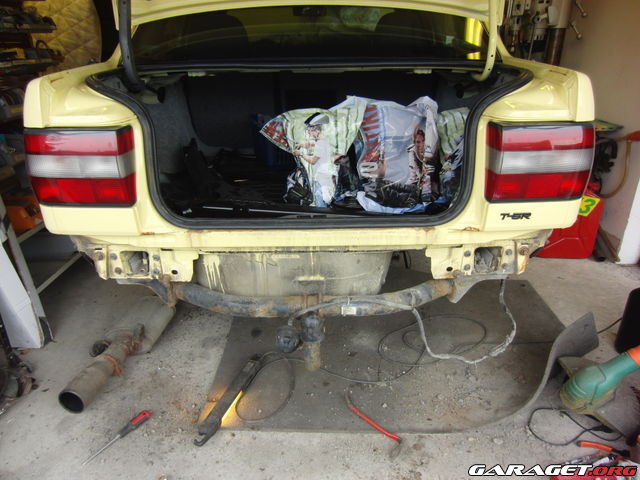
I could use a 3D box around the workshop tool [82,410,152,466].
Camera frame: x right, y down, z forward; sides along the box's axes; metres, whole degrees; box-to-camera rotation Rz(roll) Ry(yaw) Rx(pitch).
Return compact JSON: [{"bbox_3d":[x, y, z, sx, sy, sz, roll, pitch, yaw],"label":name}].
[{"bbox_3d":[-0.616,0.603,1.355,0.028,0.028,0.235,17,30,33],"label":"workshop tool"}]

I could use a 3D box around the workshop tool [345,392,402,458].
[{"bbox_3d":[0.166,0.570,1.419,0.055,0.025,0.265,-17,29,-32],"label":"workshop tool"}]

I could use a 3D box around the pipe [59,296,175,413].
[{"bbox_3d":[-0.732,0.403,1.659,0.190,0.145,0.540,7,25,15],"label":"pipe"}]

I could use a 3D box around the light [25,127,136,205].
[{"bbox_3d":[-0.676,-0.215,1.290,0.305,0.220,0.125,0,24,0],"label":"light"}]

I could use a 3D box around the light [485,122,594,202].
[{"bbox_3d":[0.614,-0.224,1.290,0.305,0.220,0.125,0,24,0],"label":"light"}]

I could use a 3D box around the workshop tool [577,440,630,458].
[{"bbox_3d":[0.832,0.618,1.304,0.155,0.022,0.045,7,25,15],"label":"workshop tool"}]

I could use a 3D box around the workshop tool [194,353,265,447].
[{"bbox_3d":[-0.294,0.519,1.494,0.060,0.060,0.430,9,26,19],"label":"workshop tool"}]

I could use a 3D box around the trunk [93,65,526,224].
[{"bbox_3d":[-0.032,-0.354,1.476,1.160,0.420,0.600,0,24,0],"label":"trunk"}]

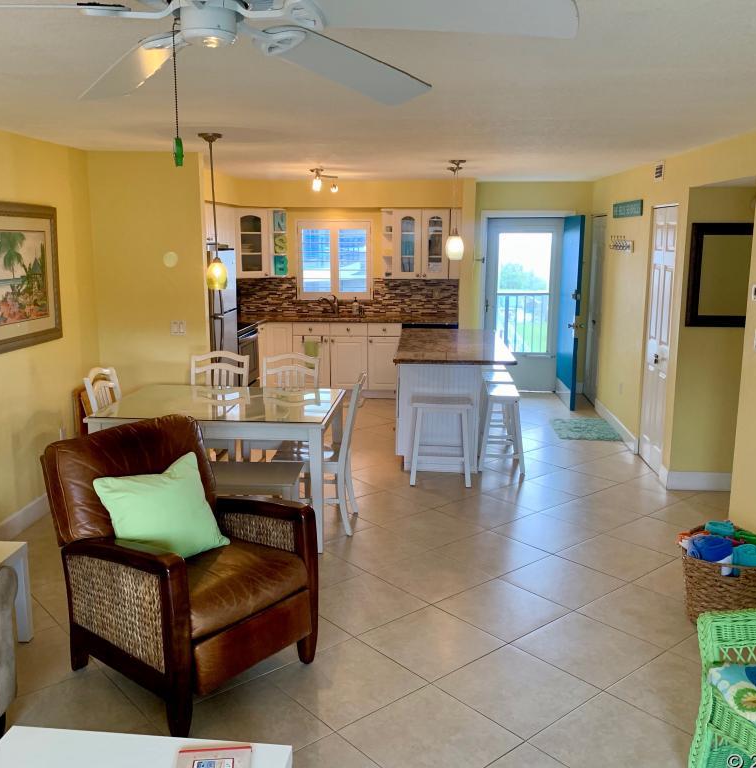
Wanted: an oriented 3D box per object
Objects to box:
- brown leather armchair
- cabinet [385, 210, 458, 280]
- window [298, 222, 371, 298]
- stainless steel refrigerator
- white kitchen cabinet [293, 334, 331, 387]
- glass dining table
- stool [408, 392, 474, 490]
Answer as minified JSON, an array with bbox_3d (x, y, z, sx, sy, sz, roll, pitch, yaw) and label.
[{"bbox_3d":[-0.816,0.681,3.159,0.910,0.960,0.730,9,13,40],"label":"brown leather armchair"},{"bbox_3d":[0.510,-1.577,8.706,0.850,0.765,0.340,1,10,4],"label":"cabinet"},{"bbox_3d":[-0.520,-1.478,9.192,0.878,0.930,0.089,1,11,4],"label":"window"},{"bbox_3d":[-1.644,-0.278,6.548,0.780,1.717,0.785,1,11,4],"label":"stainless steel refrigerator"},{"bbox_3d":[-0.722,-0.312,8.852,0.430,0.600,0.580,1,10,4],"label":"white kitchen cabinet"},{"bbox_3d":[-0.934,0.484,4.823,1.355,0.753,1.060,1,10,4],"label":"glass dining table"},{"bbox_3d":[0.482,0.423,5.792,0.460,0.630,0.340,1,11,5],"label":"stool"}]

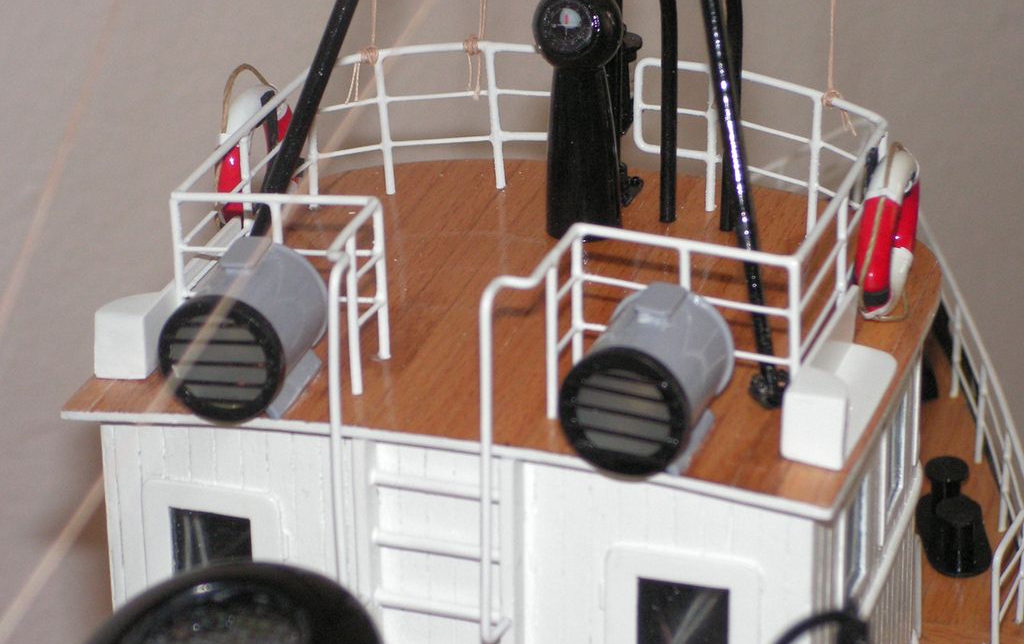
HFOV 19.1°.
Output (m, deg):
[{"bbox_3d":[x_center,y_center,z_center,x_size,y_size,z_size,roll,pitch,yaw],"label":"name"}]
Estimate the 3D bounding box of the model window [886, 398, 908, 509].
[{"bbox_3d":[0.085,0.028,0.668,0.002,0.023,0.020,7,25,15],"label":"model window"}]

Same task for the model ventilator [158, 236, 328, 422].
[{"bbox_3d":[-0.052,0.002,0.610,0.026,0.030,0.033,7,25,15],"label":"model ventilator"}]

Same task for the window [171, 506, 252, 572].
[{"bbox_3d":[-0.062,0.049,0.632,0.019,0.019,0.002,7,25,15],"label":"window"}]

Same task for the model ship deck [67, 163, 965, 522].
[{"bbox_3d":[0.006,-0.004,0.664,0.166,0.010,0.150,7,25,15],"label":"model ship deck"}]

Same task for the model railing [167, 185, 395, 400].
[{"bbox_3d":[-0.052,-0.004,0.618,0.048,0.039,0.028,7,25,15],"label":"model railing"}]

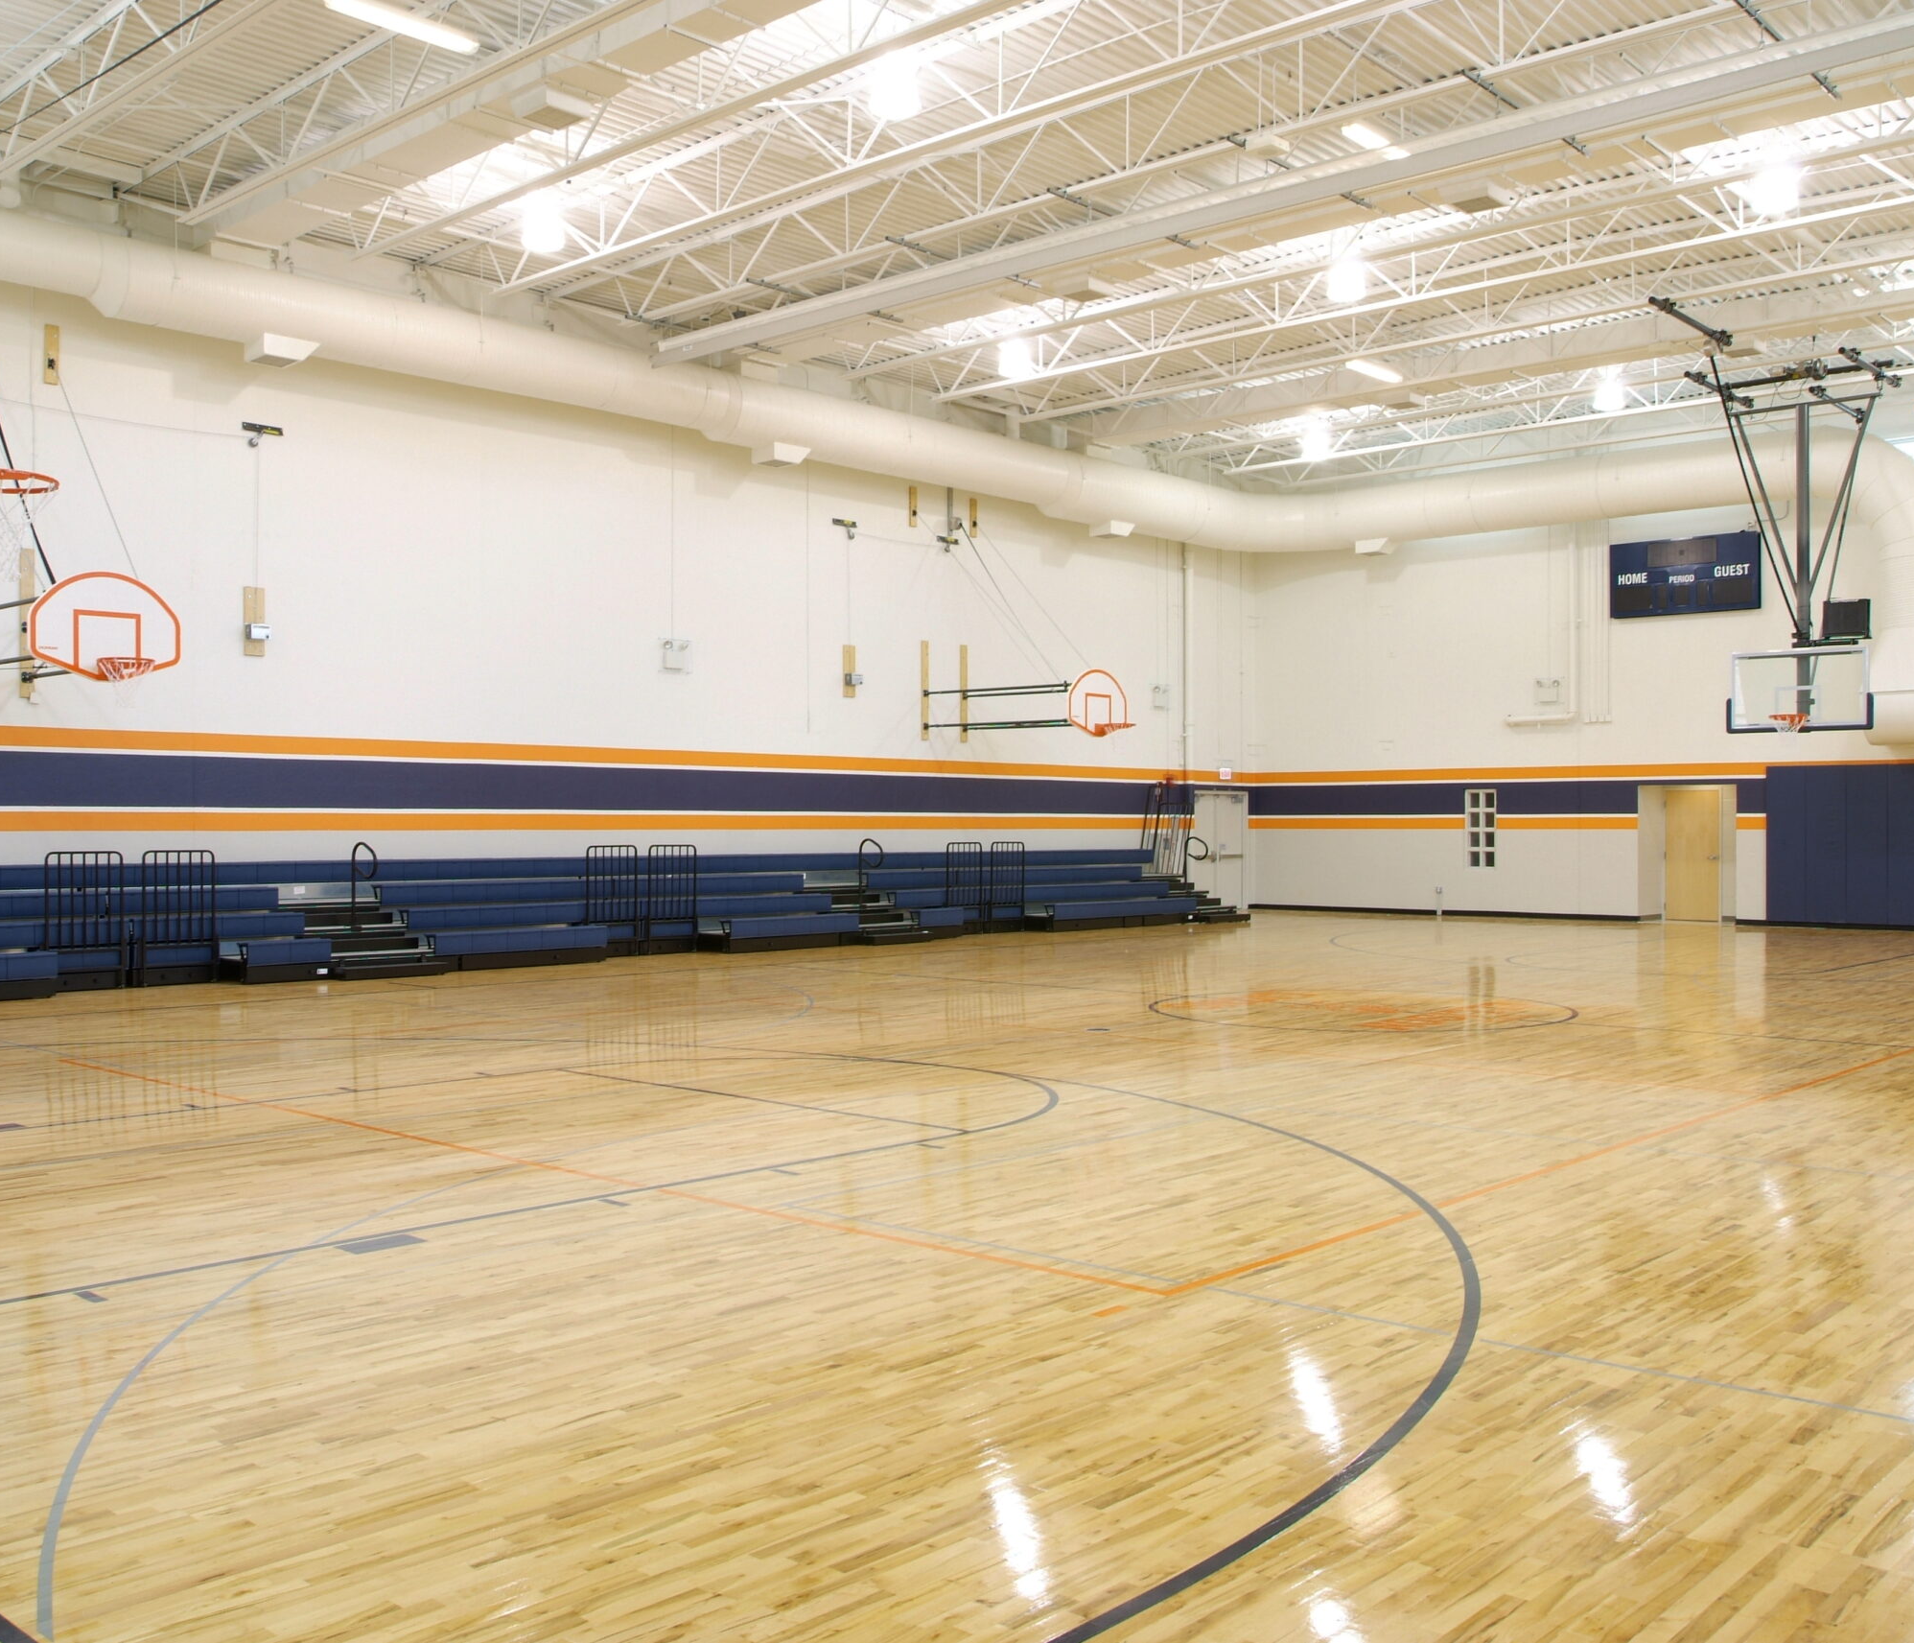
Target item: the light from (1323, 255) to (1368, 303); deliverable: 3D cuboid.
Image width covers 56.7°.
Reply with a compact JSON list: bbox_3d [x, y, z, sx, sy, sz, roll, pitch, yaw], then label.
[{"bbox_3d":[4.793,-6.636,21.800,0.520,0.540,0.520,0,0,0],"label":"light"}]

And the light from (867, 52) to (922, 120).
[{"bbox_3d":[-0.557,-6.659,16.100,0.520,0.540,0.520,0,0,0],"label":"light"}]

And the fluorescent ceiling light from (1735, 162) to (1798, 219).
[{"bbox_3d":[8.574,-6.635,18.650,0.520,0.540,0.520,0,0,42],"label":"fluorescent ceiling light"}]

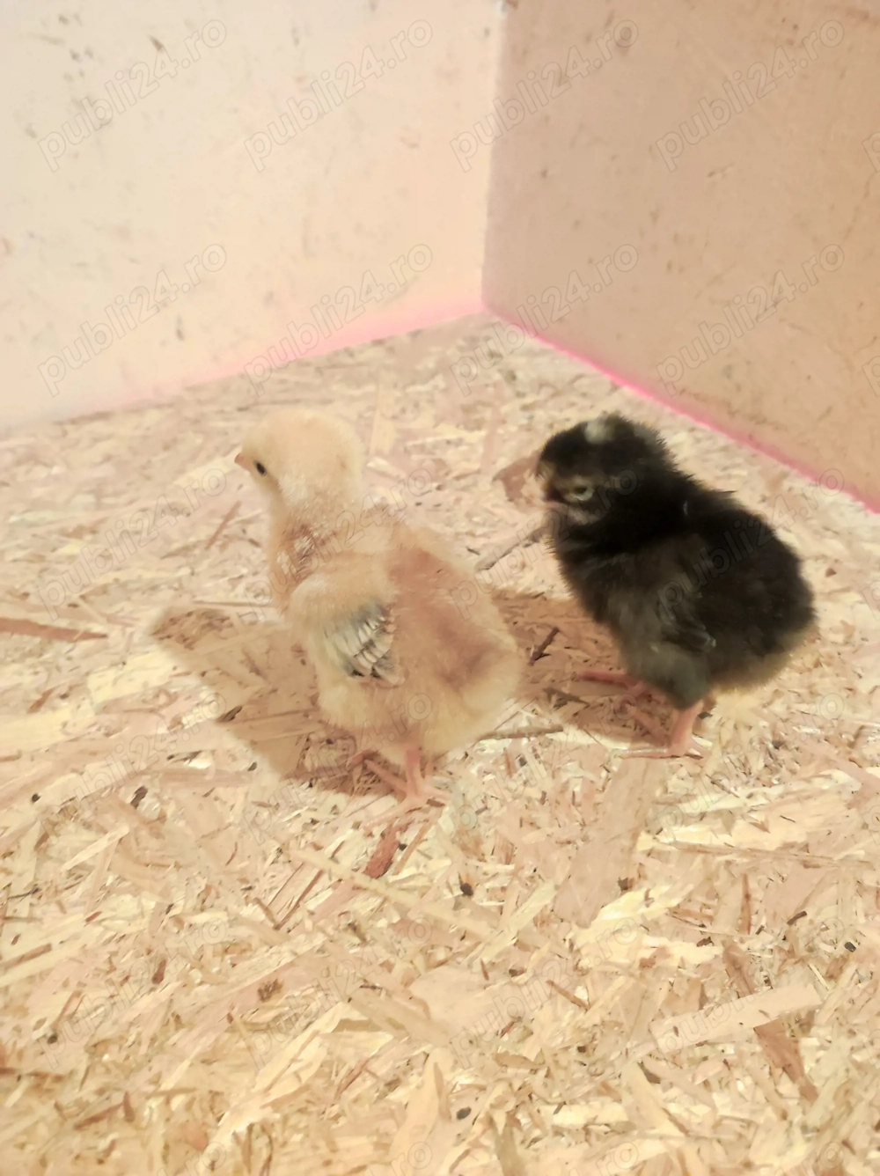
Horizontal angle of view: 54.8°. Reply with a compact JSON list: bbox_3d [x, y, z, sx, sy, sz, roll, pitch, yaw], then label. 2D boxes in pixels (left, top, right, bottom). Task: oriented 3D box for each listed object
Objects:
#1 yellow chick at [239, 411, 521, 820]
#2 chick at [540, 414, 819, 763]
[{"bbox_3d":[-0.018,0.005,0.242,0.092,0.102,0.058,30,46,29],"label":"yellow chick"},{"bbox_3d":[0.065,0.000,0.251,0.091,0.102,0.057,10,40,9],"label":"chick"}]

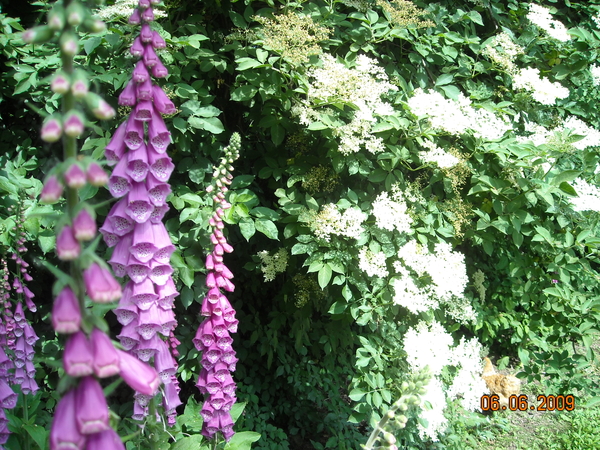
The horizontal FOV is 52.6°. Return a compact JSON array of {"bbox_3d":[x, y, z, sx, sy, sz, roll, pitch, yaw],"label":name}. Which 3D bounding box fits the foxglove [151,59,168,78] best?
[{"bbox_3d":[-0.161,-0.180,0.695,0.016,0.025,0.016,-5,-20,-45],"label":"foxglove"}]

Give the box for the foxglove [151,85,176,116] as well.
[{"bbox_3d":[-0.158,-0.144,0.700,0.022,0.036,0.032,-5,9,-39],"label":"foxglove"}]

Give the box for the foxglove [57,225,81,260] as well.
[{"bbox_3d":[-0.162,0.012,0.425,0.018,0.026,0.021,-2,15,-16],"label":"foxglove"}]

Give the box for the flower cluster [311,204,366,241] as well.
[{"bbox_3d":[0.102,-0.007,1.600,0.148,0.095,0.095,0,7,3],"label":"flower cluster"}]

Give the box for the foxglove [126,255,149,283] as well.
[{"bbox_3d":[-0.183,0.047,0.685,0.026,0.040,0.034,0,5,-3],"label":"foxglove"}]

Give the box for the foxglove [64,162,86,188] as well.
[{"bbox_3d":[-0.157,-0.035,0.425,0.015,0.018,0.019,0,16,-18],"label":"foxglove"}]

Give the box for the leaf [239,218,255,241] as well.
[{"bbox_3d":[-0.137,0.011,1.550,0.041,0.058,0.020,0,5,-5],"label":"leaf"}]

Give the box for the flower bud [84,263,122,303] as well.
[{"bbox_3d":[-0.136,0.039,0.420,0.021,0.028,0.019,-4,-18,-40],"label":"flower bud"}]

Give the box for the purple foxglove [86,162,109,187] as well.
[{"bbox_3d":[-0.143,-0.036,0.430,0.015,0.018,0.019,-12,21,-22],"label":"purple foxglove"}]

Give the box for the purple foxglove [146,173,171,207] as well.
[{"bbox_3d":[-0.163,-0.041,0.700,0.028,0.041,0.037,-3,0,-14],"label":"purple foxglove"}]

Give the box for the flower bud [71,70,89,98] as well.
[{"bbox_3d":[-0.147,-0.094,0.405,0.012,0.019,0.015,-2,5,-25],"label":"flower bud"}]

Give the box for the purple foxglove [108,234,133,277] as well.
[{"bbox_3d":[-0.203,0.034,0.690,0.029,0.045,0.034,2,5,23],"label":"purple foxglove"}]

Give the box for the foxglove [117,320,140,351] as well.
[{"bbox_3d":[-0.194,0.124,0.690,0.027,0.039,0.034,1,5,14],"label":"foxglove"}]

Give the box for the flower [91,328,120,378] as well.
[{"bbox_3d":[-0.135,0.089,0.420,0.018,0.034,0.019,-2,-14,-25],"label":"flower"}]

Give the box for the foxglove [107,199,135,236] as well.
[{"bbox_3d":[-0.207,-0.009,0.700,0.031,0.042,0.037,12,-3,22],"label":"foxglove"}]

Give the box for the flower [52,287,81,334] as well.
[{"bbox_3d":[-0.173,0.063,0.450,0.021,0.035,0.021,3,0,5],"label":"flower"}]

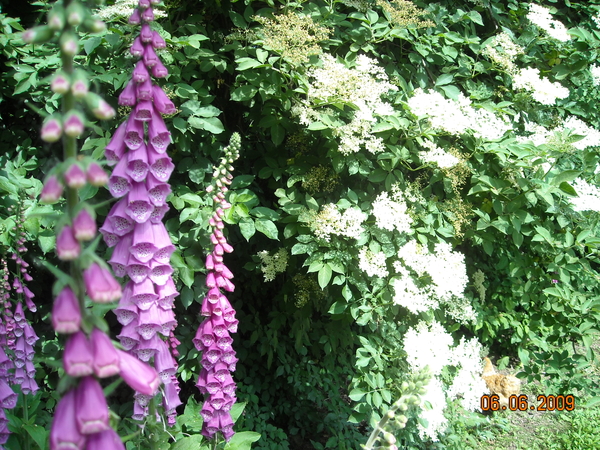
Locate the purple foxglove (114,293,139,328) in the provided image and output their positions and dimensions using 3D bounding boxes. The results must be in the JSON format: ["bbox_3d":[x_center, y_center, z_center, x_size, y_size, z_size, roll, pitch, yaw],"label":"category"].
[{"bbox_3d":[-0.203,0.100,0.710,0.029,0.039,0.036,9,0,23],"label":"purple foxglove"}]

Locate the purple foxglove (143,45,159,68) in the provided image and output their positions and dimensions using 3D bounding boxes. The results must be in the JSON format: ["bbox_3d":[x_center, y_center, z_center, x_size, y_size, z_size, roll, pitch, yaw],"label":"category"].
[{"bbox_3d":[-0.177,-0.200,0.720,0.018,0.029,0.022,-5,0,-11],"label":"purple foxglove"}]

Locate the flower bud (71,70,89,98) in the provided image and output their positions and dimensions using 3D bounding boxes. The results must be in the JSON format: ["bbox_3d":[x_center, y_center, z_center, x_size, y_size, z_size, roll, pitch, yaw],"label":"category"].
[{"bbox_3d":[-0.147,-0.094,0.405,0.012,0.019,0.015,-2,5,-25],"label":"flower bud"}]

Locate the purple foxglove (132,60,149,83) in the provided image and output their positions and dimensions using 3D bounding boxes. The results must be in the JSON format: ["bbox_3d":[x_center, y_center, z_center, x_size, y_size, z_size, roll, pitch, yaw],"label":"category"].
[{"bbox_3d":[-0.181,-0.175,0.690,0.017,0.026,0.016,2,-22,20],"label":"purple foxglove"}]

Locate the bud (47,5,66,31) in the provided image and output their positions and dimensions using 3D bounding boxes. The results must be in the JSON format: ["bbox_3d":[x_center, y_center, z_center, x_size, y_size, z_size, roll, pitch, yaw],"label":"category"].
[{"bbox_3d":[-0.175,-0.149,0.435,0.015,0.018,0.016,0,14,-18],"label":"bud"}]

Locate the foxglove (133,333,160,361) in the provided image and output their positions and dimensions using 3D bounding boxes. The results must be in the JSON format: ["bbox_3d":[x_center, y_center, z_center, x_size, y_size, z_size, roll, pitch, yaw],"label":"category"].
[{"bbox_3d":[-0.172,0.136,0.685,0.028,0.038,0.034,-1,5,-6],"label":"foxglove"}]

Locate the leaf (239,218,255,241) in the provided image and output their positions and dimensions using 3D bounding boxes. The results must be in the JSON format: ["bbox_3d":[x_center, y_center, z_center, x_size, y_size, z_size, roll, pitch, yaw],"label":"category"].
[{"bbox_3d":[-0.137,0.011,1.550,0.041,0.058,0.020,0,5,-5],"label":"leaf"}]

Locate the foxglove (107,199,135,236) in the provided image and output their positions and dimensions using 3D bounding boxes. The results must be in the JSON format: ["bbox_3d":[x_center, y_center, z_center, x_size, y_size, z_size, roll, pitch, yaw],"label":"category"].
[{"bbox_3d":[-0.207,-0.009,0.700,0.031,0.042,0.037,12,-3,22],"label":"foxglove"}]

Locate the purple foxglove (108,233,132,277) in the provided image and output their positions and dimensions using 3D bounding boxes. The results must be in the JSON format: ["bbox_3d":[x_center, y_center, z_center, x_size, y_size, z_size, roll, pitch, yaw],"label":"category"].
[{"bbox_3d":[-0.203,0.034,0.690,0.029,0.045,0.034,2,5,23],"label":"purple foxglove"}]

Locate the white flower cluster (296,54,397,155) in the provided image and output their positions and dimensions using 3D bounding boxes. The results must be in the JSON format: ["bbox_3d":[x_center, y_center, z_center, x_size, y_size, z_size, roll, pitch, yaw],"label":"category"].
[{"bbox_3d":[0.123,-0.318,1.600,0.260,0.255,0.150,1,7,6],"label":"white flower cluster"}]

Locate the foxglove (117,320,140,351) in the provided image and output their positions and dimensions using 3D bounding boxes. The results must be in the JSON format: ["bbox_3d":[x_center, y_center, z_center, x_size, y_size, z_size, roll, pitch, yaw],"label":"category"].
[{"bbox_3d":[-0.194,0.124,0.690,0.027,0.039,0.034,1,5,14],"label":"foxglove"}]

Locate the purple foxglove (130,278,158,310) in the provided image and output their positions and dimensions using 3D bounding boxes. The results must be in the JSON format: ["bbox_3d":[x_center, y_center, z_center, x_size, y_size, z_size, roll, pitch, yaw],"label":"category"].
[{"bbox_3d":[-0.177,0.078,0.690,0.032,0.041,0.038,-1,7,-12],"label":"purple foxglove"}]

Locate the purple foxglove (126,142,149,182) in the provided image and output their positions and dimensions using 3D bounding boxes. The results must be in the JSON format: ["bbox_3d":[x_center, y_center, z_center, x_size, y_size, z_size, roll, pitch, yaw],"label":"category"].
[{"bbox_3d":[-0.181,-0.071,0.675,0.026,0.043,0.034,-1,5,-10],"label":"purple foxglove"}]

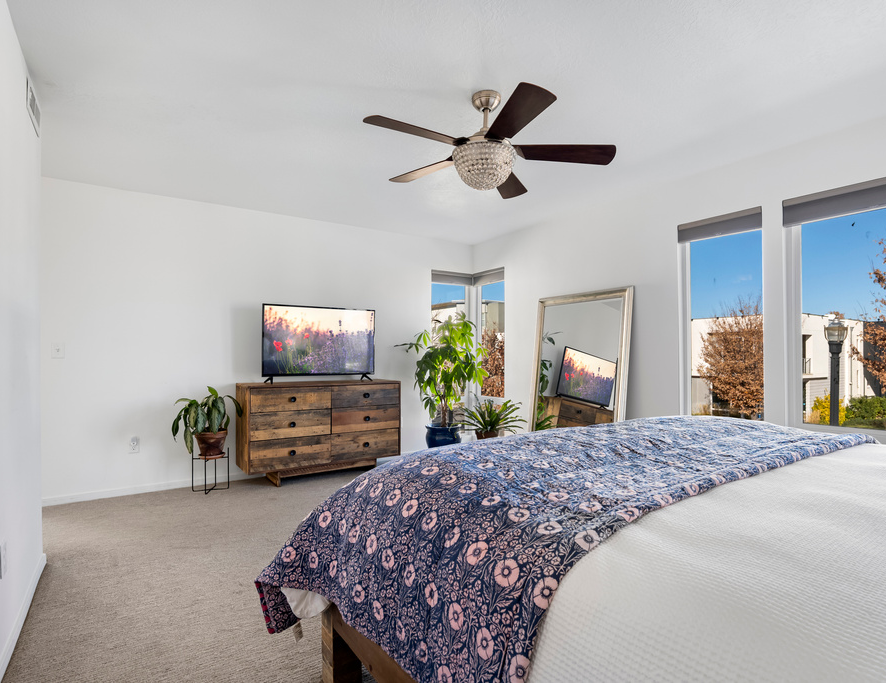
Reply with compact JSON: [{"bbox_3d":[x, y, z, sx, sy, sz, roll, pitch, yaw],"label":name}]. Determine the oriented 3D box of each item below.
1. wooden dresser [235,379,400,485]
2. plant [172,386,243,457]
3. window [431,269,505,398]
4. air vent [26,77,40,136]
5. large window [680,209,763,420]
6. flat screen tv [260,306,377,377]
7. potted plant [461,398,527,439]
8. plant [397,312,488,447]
[{"bbox_3d":[-1.119,0.813,4.251,1.397,0.837,0.461,1,-2,-35],"label":"wooden dresser"},{"bbox_3d":[-1.919,0.656,3.687,0.527,0.552,0.480,1,-2,-27],"label":"plant"},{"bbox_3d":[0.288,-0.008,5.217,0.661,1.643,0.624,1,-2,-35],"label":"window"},{"bbox_3d":[-1.957,-1.116,2.164,0.026,0.146,0.406,1,-2,-35],"label":"air vent"},{"bbox_3d":[2.017,-0.169,3.301,0.104,1.472,0.562,1,-2,-35],"label":"large window"},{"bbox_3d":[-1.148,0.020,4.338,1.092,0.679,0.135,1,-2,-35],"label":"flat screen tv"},{"bbox_3d":[0.540,0.921,4.783,0.655,0.641,0.620,0,-1,6],"label":"potted plant"},{"bbox_3d":[-0.007,0.469,4.897,0.913,1.541,0.780,0,-1,0],"label":"plant"}]

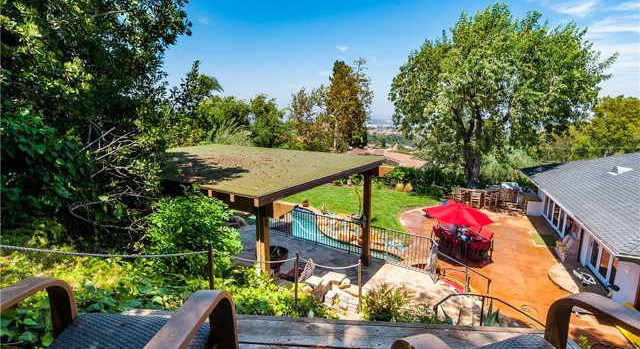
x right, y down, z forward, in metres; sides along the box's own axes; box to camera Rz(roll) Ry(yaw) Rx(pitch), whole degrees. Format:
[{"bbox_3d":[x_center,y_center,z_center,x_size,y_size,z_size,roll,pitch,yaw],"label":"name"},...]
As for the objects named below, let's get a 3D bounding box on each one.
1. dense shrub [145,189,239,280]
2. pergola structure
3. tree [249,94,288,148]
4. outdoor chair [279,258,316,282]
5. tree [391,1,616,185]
[{"bbox_3d":[-2.060,1.020,5.594,1.550,1.630,1.450,-4,11,-21],"label":"dense shrub"},{"bbox_3d":[-2.587,1.405,9.916,7.600,3.778,5.600,7,13,32],"label":"pergola structure"},{"bbox_3d":[-4.650,-3.115,28.922,3.800,8.050,3.800,-2,11,-9],"label":"tree"},{"bbox_3d":[-0.699,2.909,9.975,0.950,0.800,0.720,7,13,32],"label":"outdoor chair"},{"bbox_3d":[12.400,-5.018,23.477,14.200,13.800,13.200,5,12,27],"label":"tree"}]

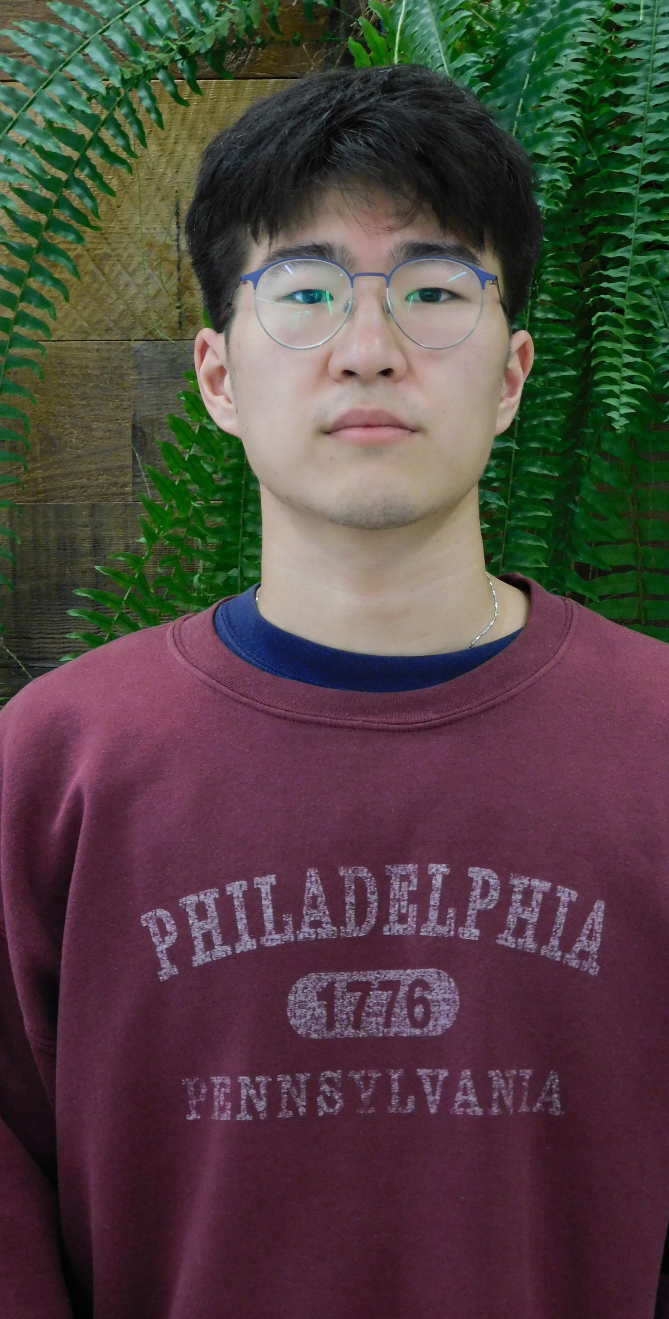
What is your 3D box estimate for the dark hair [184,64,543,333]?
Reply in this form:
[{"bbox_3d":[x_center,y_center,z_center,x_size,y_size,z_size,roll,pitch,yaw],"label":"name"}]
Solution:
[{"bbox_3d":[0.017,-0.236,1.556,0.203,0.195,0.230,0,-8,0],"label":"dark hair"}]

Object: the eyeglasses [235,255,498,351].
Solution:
[{"bbox_3d":[0.019,-0.178,1.500,0.143,0.051,0.142,0,-8,0],"label":"eyeglasses"}]

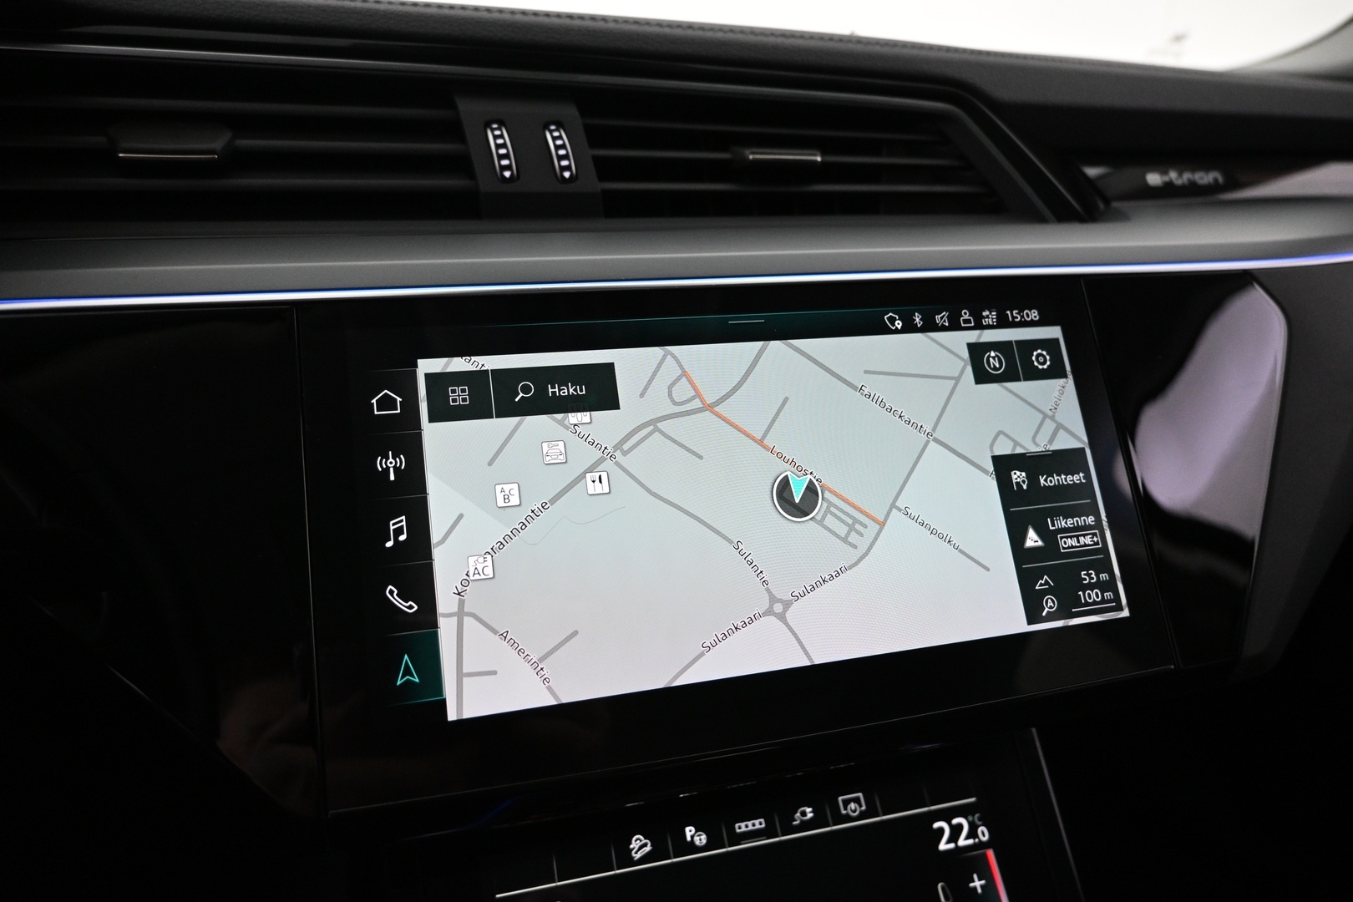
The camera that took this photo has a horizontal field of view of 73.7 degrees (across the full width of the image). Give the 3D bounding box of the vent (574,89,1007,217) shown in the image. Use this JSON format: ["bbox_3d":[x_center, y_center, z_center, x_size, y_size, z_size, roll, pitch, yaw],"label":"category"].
[{"bbox_3d":[0.047,-0.106,0.338,0.176,0.043,0.038,-7,0,-23],"label":"vent"}]

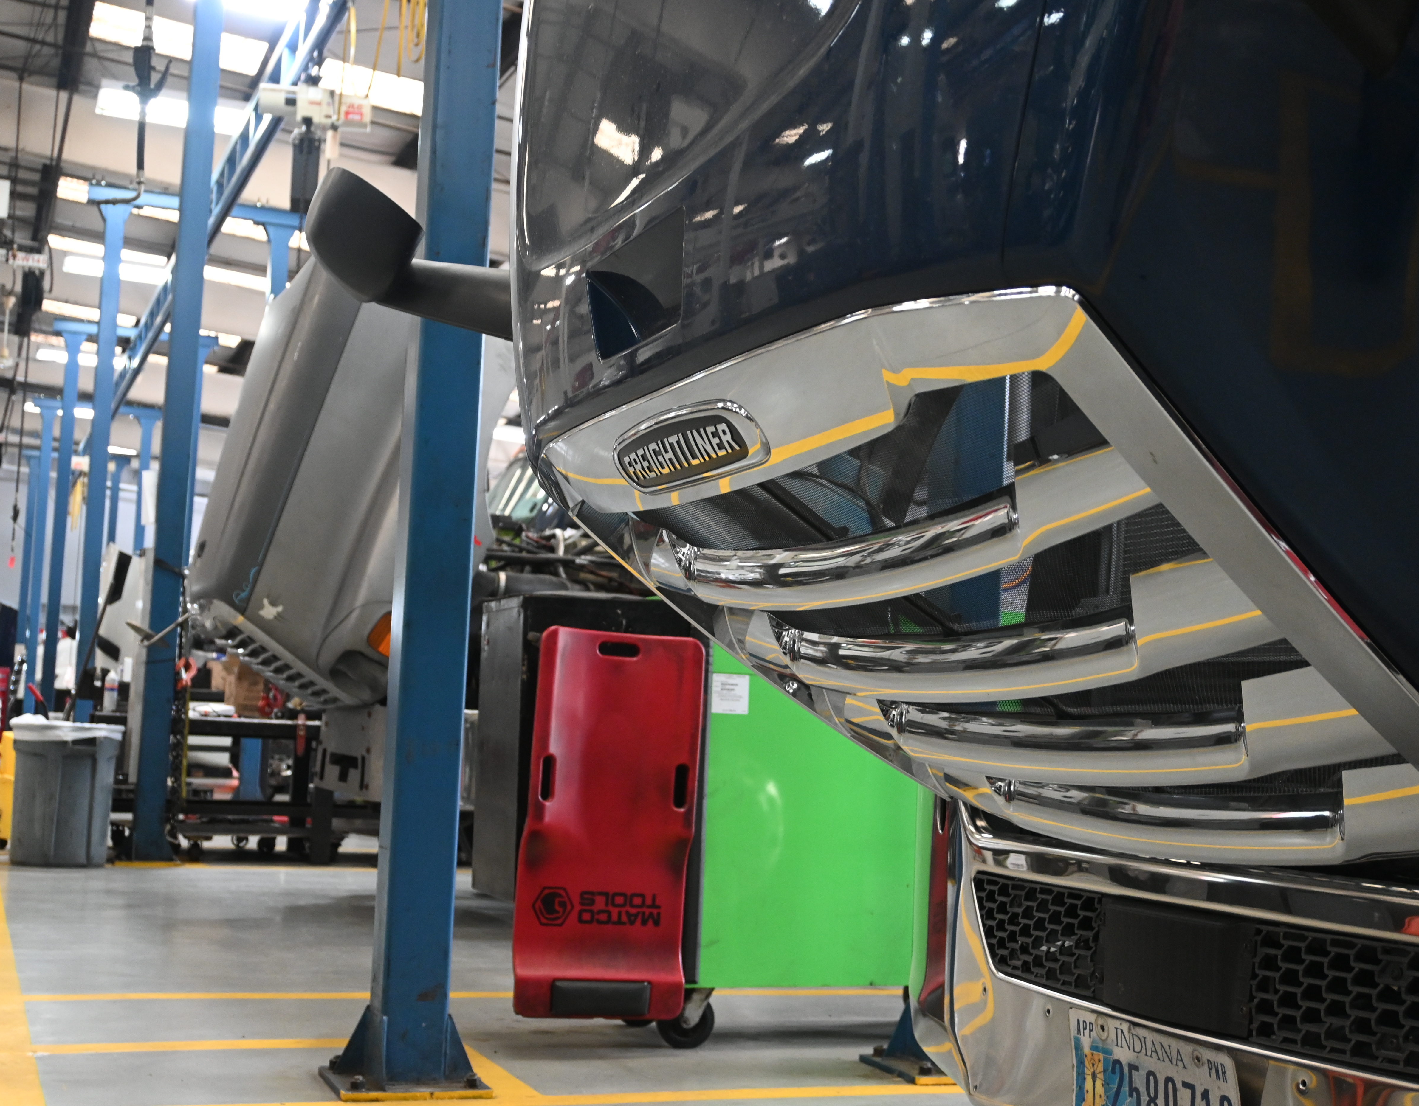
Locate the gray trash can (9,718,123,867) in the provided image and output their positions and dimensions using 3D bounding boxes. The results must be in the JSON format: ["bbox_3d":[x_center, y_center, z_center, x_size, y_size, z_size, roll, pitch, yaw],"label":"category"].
[{"bbox_3d":[-3.402,1.279,9.469,0.560,0.705,0.560,4,-6,-20],"label":"gray trash can"}]

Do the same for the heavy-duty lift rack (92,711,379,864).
[{"bbox_3d":[-2.746,1.351,10.343,1.601,0.785,0.714,4,-6,-20],"label":"heavy-duty lift rack"}]

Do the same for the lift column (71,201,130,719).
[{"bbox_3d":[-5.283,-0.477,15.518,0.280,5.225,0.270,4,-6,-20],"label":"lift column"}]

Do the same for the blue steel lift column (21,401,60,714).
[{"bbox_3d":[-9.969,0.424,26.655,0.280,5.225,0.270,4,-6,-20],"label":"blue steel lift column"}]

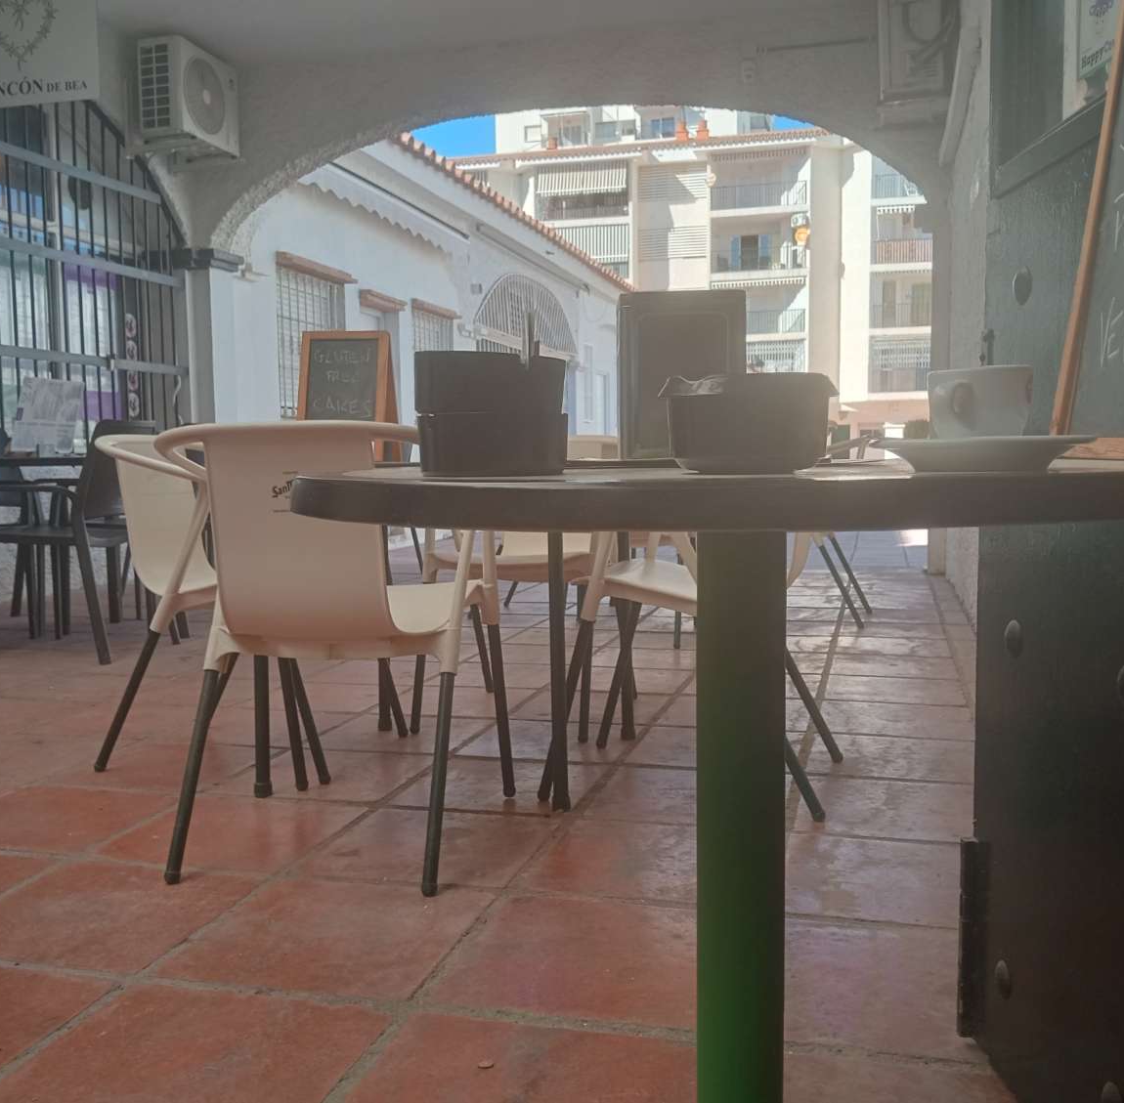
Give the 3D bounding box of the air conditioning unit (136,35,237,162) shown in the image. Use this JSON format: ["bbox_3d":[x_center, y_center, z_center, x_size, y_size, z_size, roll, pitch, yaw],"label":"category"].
[{"bbox_3d":[-2.276,-2.765,7.293,0.285,0.550,0.640,0,5,16],"label":"air conditioning unit"}]

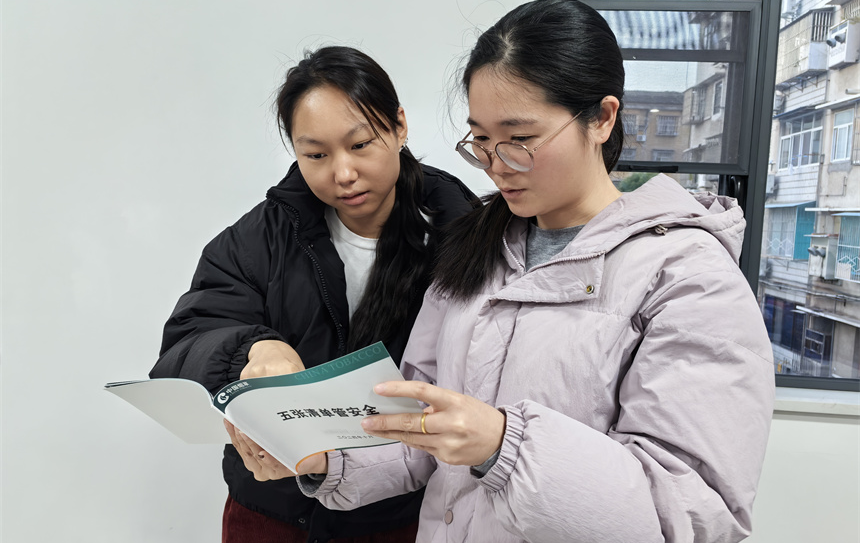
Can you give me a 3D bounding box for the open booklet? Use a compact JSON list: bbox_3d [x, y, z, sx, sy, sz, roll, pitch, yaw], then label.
[{"bbox_3d":[-0.187,0.171,0.747,0.380,0.060,0.155,-10,-47,25],"label":"open booklet"}]

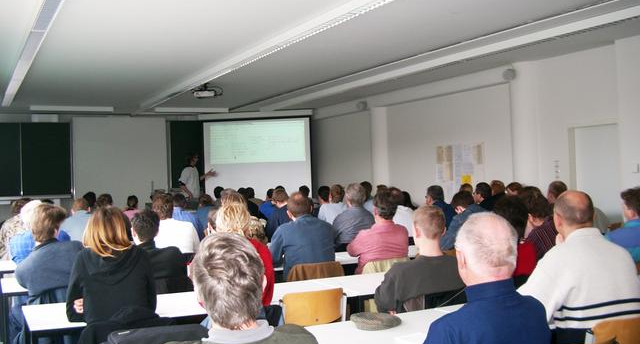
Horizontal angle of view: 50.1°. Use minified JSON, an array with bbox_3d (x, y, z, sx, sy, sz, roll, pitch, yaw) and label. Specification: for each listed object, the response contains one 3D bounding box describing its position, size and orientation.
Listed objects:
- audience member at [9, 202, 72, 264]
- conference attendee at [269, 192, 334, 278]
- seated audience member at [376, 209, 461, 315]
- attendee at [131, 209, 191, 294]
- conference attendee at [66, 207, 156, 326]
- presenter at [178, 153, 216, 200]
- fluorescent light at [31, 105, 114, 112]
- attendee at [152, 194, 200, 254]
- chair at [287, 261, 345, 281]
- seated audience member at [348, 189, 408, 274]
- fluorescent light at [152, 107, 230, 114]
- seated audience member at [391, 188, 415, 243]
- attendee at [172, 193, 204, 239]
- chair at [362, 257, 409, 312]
[{"bbox_3d":[-2.477,0.916,6.050,0.540,1.340,0.800,-1,0,-23],"label":"audience member"},{"bbox_3d":[-0.207,0.844,5.572,0.530,1.340,0.760,-1,-1,-27],"label":"conference attendee"},{"bbox_3d":[0.602,0.863,4.425,0.560,1.300,0.800,-1,0,-17],"label":"seated audience member"},{"bbox_3d":[-1.263,0.900,4.958,0.530,1.260,0.750,-1,-1,-27],"label":"attendee"},{"bbox_3d":[-1.115,0.848,3.471,0.460,1.330,0.750,-1,-1,-27],"label":"conference attendee"},{"bbox_3d":[-2.155,0.565,11.995,0.500,1.780,0.600,-1,-1,30],"label":"presenter"},{"bbox_3d":[-4.625,-1.179,12.814,1.480,0.090,0.150,-1,-1,-27],"label":"fluorescent light"},{"bbox_3d":[-1.456,0.895,6.568,0.540,1.350,0.800,-1,0,-21],"label":"attendee"},{"bbox_3d":[-0.132,1.101,5.391,0.460,0.820,0.520,-1,-1,-27],"label":"chair"},{"bbox_3d":[0.426,0.849,5.930,0.570,1.360,0.800,-1,-1,-24],"label":"seated audience member"},{"bbox_3d":[-2.599,-1.245,13.786,1.530,0.080,0.130,-1,-1,-27],"label":"fluorescent light"},{"bbox_3d":[0.770,0.852,7.516,0.500,1.320,0.760,-1,-1,-27],"label":"seated audience member"},{"bbox_3d":[-1.648,0.921,8.064,0.520,1.330,0.800,-1,0,-22],"label":"attendee"},{"bbox_3d":[0.404,1.118,5.758,0.480,0.820,0.520,-1,-1,-29],"label":"chair"}]

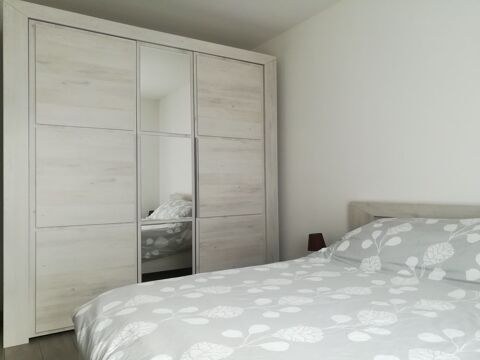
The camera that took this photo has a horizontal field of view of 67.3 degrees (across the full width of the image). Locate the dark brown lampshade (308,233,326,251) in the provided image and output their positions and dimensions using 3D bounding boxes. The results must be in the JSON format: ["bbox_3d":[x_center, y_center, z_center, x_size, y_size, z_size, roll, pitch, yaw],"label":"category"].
[{"bbox_3d":[0.583,0.528,2.700,0.145,0.250,0.145,0,-1,-32],"label":"dark brown lampshade"}]

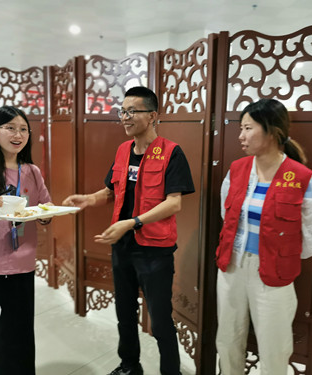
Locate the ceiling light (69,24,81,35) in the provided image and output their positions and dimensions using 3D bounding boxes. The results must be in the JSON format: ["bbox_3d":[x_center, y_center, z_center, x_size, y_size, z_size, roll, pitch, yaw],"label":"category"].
[{"bbox_3d":[-1.226,-2.374,5.867,0.170,0.070,0.170,1,9,0],"label":"ceiling light"}]

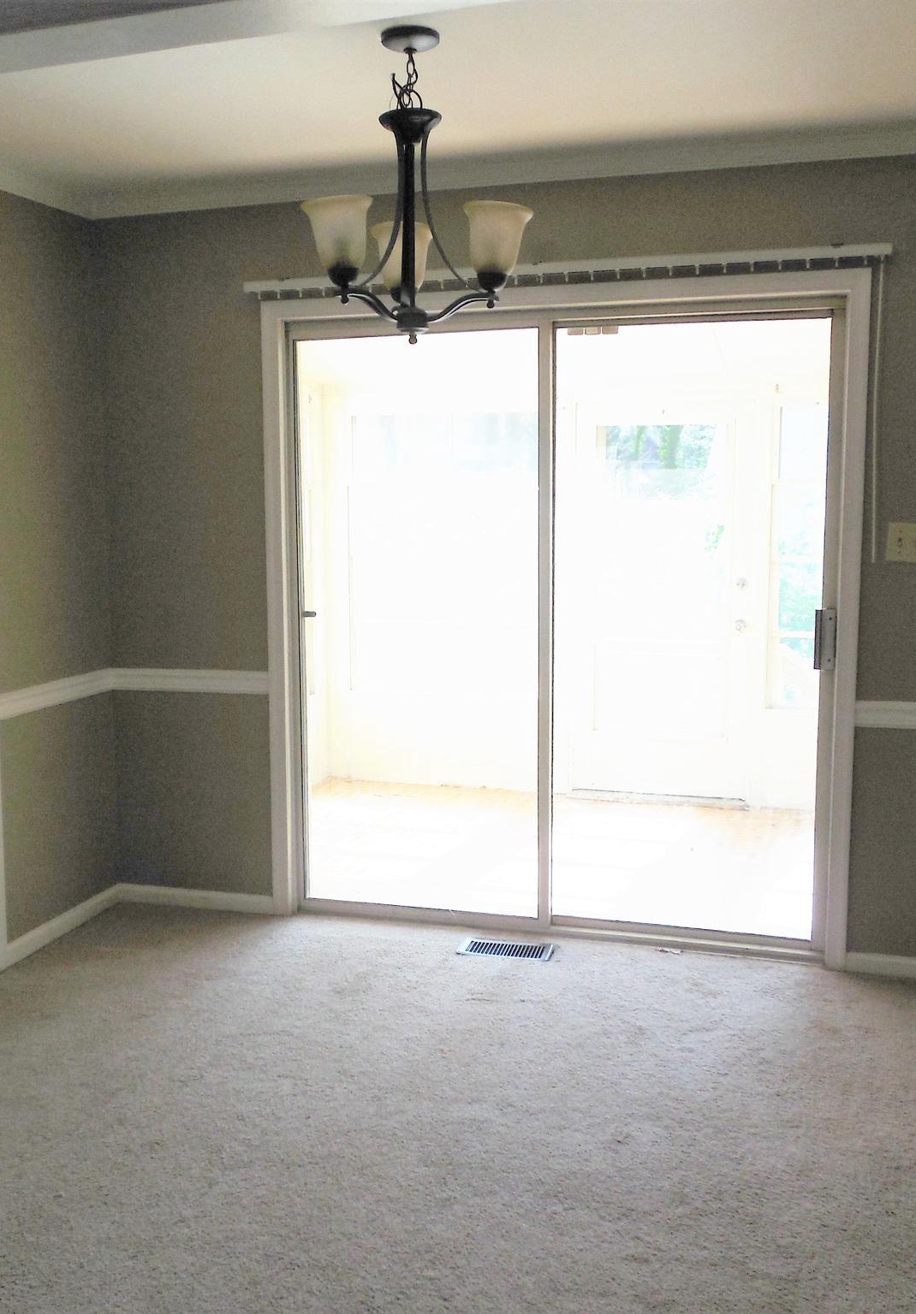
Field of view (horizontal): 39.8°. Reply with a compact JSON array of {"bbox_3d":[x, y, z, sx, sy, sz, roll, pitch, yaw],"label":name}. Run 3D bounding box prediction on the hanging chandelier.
[{"bbox_3d":[-0.093,-1.032,2.789,0.490,0.665,0.460,0,8,-2],"label":"hanging chandelier"}]

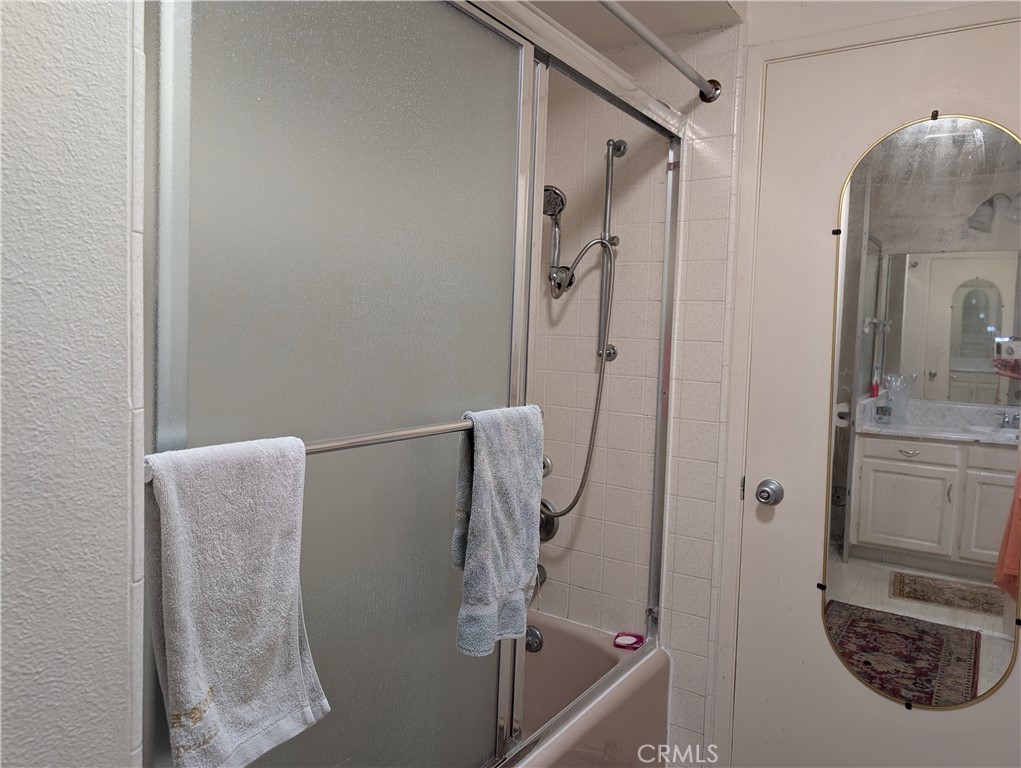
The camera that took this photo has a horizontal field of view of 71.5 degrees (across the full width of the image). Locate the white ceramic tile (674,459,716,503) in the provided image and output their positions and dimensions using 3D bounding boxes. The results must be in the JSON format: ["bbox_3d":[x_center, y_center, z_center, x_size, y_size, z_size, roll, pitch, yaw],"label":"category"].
[{"bbox_3d":[0.518,0.266,1.967,0.108,0.108,0.009,4,4,34],"label":"white ceramic tile"}]

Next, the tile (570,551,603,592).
[{"bbox_3d":[0.233,0.572,2.161,0.108,0.108,0.010,4,4,33],"label":"tile"}]

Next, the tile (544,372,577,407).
[{"bbox_3d":[0.158,0.021,2.197,0.108,0.108,0.009,4,4,34],"label":"tile"}]

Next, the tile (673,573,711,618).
[{"bbox_3d":[0.507,0.592,1.983,0.108,0.108,0.010,4,4,33],"label":"tile"}]

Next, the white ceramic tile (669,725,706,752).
[{"bbox_3d":[0.493,1.028,2.010,0.108,0.108,0.010,4,4,33],"label":"white ceramic tile"}]

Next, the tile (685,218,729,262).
[{"bbox_3d":[0.538,-0.389,1.925,0.108,0.108,0.009,4,4,34],"label":"tile"}]

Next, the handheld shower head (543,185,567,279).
[{"bbox_3d":[0.122,-0.448,2.093,0.092,0.270,0.075,4,4,28],"label":"handheld shower head"}]

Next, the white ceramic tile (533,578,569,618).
[{"bbox_3d":[0.138,0.676,2.239,0.108,0.108,0.009,4,4,34],"label":"white ceramic tile"}]

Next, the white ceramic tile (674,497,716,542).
[{"bbox_3d":[0.508,0.371,1.946,0.108,0.107,0.009,4,5,36],"label":"white ceramic tile"}]

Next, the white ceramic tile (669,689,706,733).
[{"bbox_3d":[0.493,0.910,1.983,0.108,0.107,0.009,4,5,36],"label":"white ceramic tile"}]

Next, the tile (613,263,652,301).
[{"bbox_3d":[0.345,-0.289,2.030,0.108,0.107,0.009,4,5,36],"label":"tile"}]

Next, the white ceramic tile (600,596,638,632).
[{"bbox_3d":[0.320,0.680,2.097,0.108,0.107,0.009,4,5,36],"label":"white ceramic tile"}]

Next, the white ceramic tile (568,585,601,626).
[{"bbox_3d":[0.230,0.674,2.161,0.108,0.107,0.009,4,5,36],"label":"white ceramic tile"}]

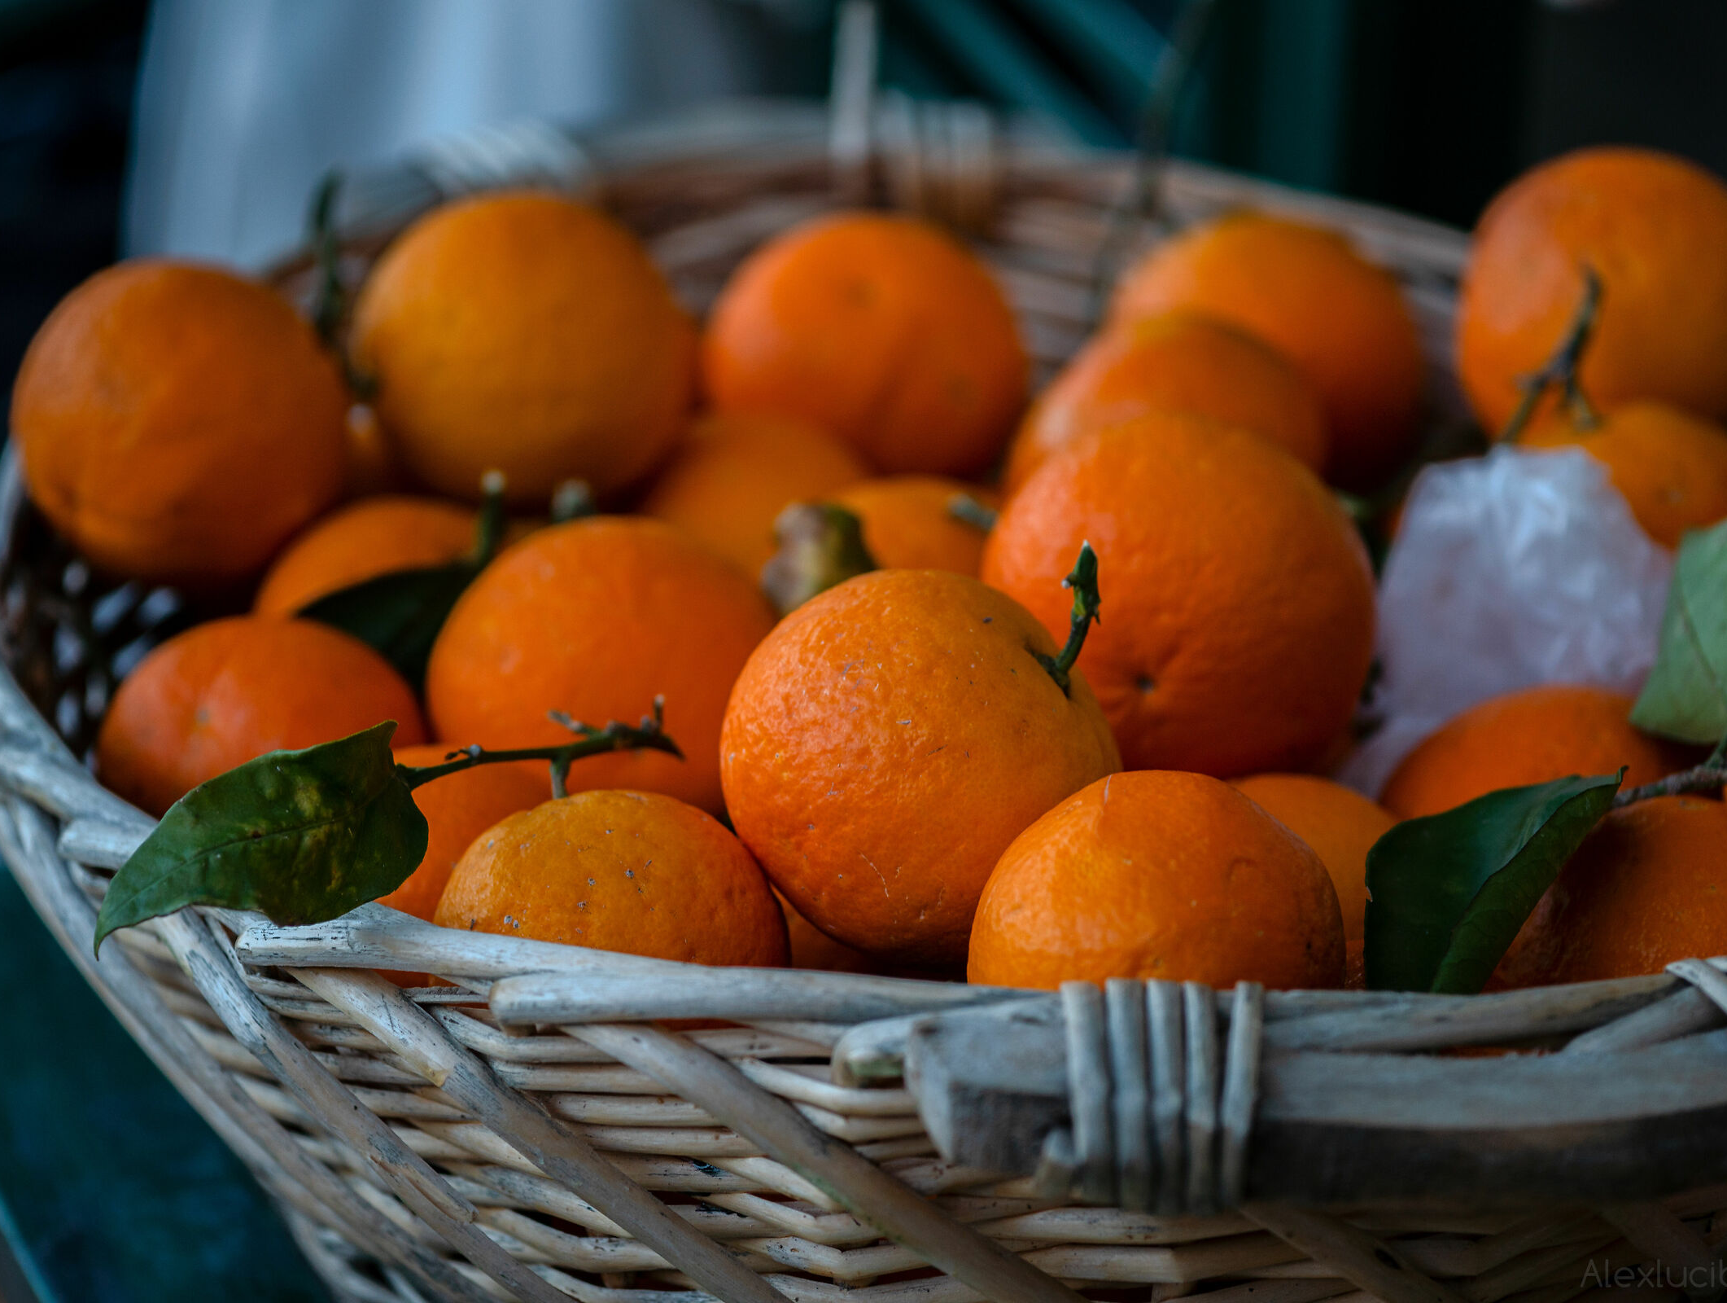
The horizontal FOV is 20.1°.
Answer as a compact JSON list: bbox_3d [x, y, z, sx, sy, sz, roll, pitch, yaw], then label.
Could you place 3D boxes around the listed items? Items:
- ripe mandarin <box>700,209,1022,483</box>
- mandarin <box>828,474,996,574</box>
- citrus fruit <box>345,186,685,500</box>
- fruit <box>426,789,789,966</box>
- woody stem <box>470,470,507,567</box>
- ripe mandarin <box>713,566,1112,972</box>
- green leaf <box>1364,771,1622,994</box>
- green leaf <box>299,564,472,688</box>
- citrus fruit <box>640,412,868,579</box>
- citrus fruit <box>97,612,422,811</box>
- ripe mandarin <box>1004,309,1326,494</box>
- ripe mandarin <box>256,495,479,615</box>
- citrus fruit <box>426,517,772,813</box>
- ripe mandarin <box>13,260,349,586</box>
[{"bbox_3d":[0.001,-0.068,1.110,0.074,0.063,0.073,0,25,0],"label":"ripe mandarin"},{"bbox_3d":[0.010,-0.008,1.030,0.065,0.059,0.065,0,22,0],"label":"mandarin"},{"bbox_3d":[-0.075,-0.066,1.070,0.075,0.069,0.074,0,25,0],"label":"citrus fruit"},{"bbox_3d":[-0.046,0.052,0.895,0.065,0.054,0.064,0,25,0],"label":"fruit"},{"bbox_3d":[-0.077,-0.027,1.005,0.007,0.020,0.007,0,25,0],"label":"woody stem"},{"bbox_3d":[0.011,0.021,0.895,0.072,0.070,0.072,0,22,0],"label":"ripe mandarin"},{"bbox_3d":[0.108,0.041,0.872,0.031,0.062,0.018,42,1,28],"label":"green leaf"},{"bbox_3d":[-0.097,-0.004,1.000,0.052,0.012,0.034,-25,56,-15],"label":"green leaf"},{"bbox_3d":[-0.024,-0.021,1.060,0.066,0.062,0.066,0,22,0],"label":"citrus fruit"},{"bbox_3d":[-0.120,0.019,0.970,0.066,0.053,0.065,0,22,0],"label":"citrus fruit"},{"bbox_3d":[0.065,-0.041,1.040,0.068,0.064,0.068,0,22,0],"label":"ripe mandarin"},{"bbox_3d":[-0.095,-0.001,1.025,0.067,0.061,0.067,0,25,0],"label":"ripe mandarin"},{"bbox_3d":[-0.052,0.006,0.975,0.070,0.066,0.070,0,22,0],"label":"citrus fruit"},{"bbox_3d":[-0.148,-0.050,1.060,0.072,0.070,0.072,0,25,0],"label":"ripe mandarin"}]

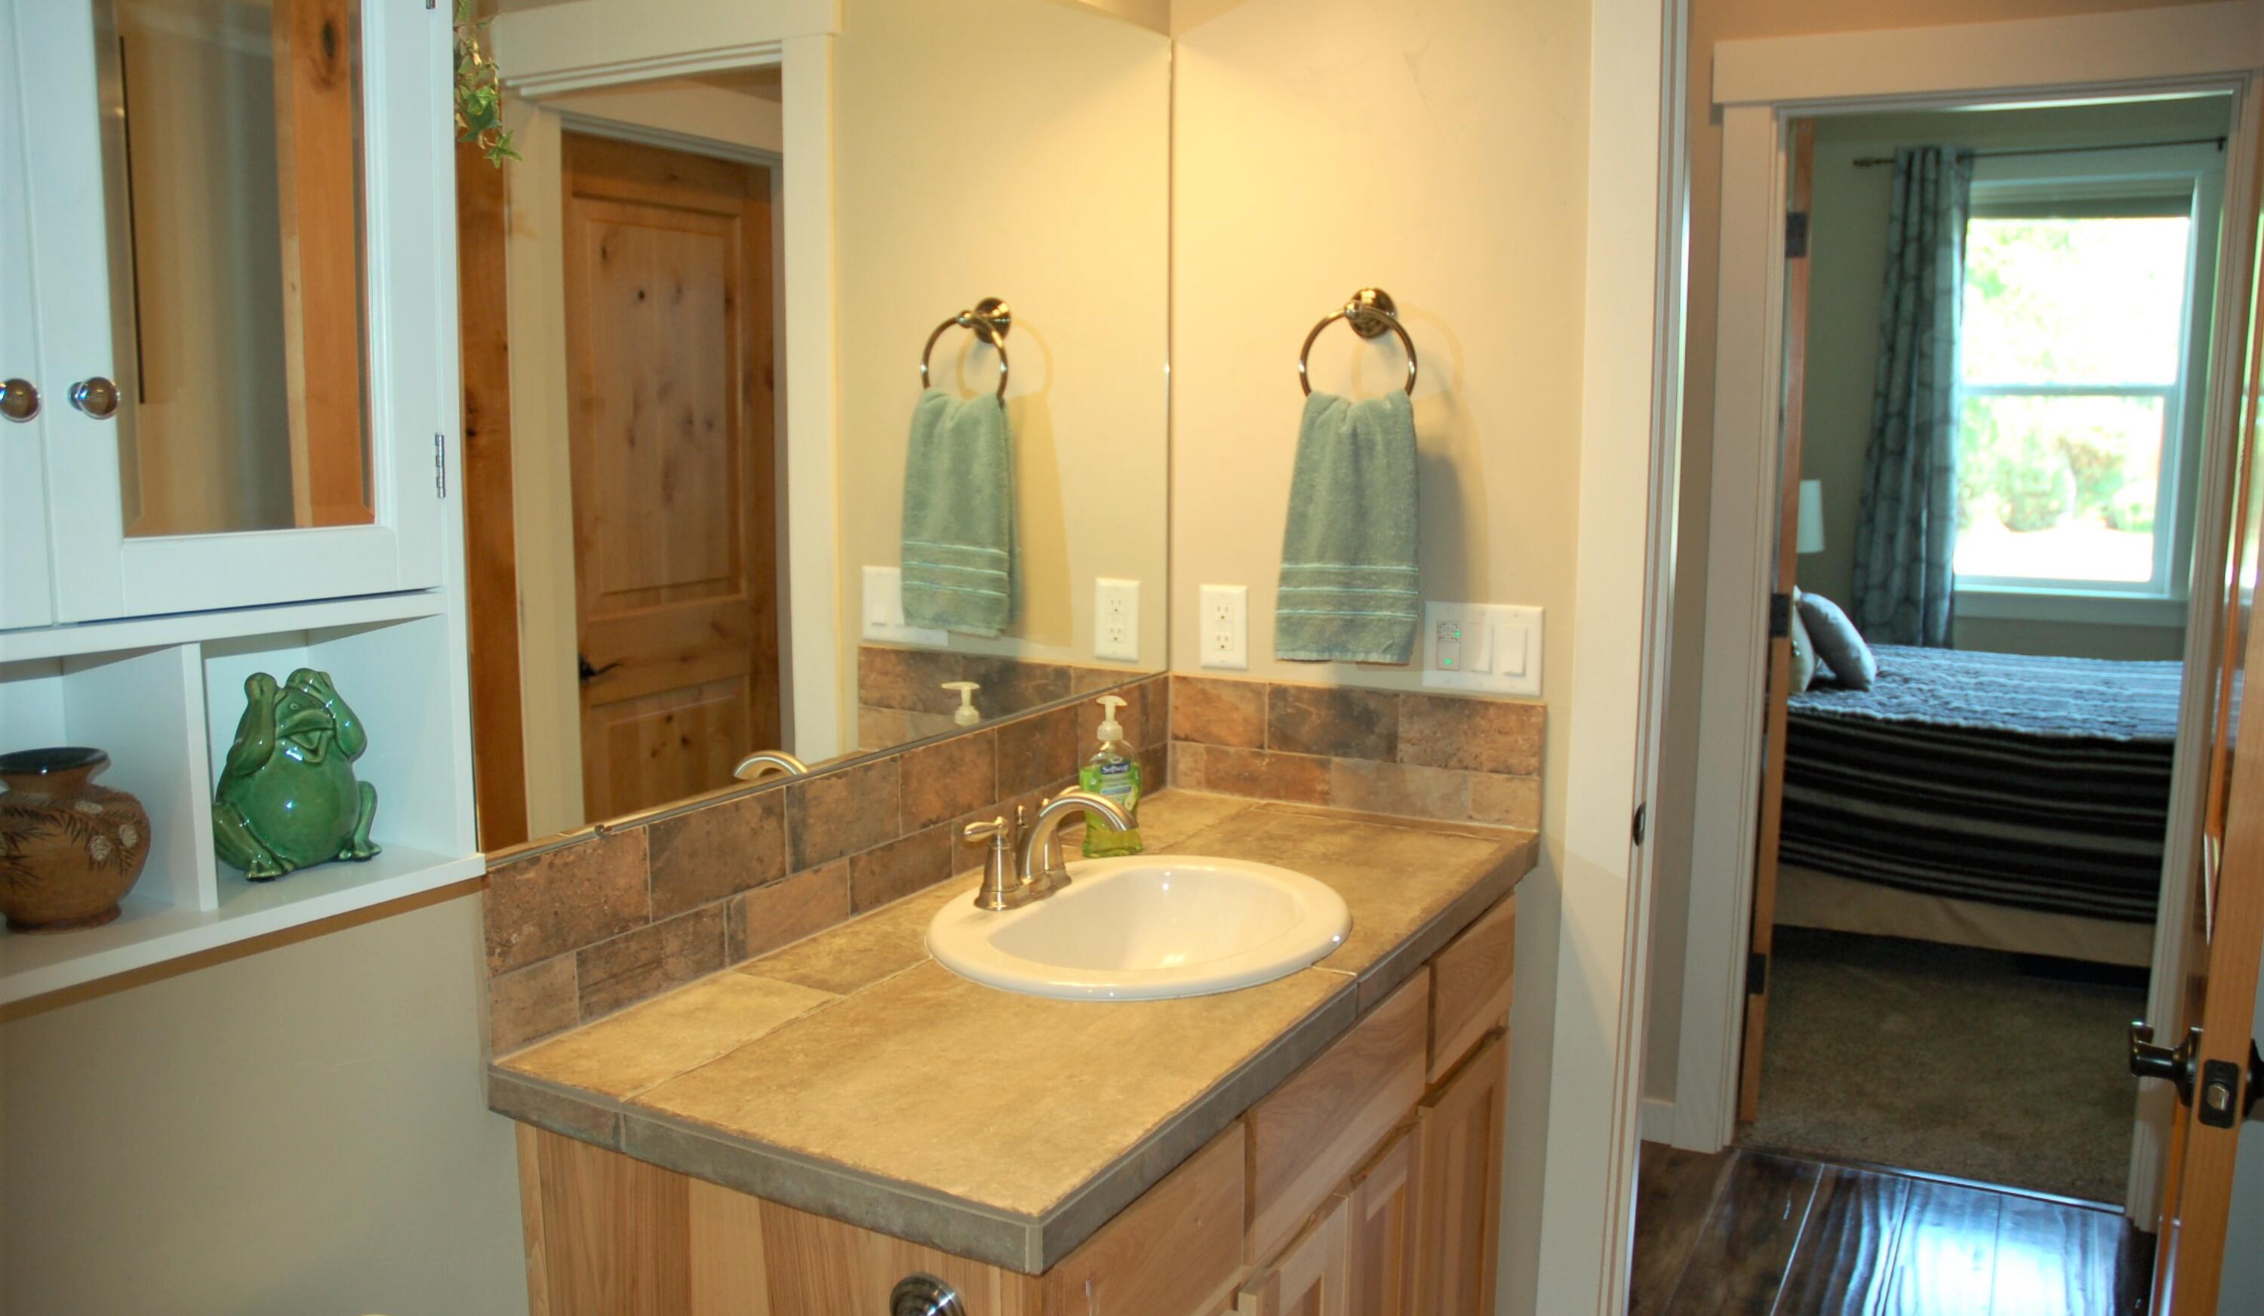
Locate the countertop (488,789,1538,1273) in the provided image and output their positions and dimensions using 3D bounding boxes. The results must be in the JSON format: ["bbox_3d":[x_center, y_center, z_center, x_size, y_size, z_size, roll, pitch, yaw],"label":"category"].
[{"bbox_3d":[-0.005,0.314,1.875,0.567,0.041,1.265,5,10,29],"label":"countertop"}]

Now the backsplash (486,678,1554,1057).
[{"bbox_3d":[-0.004,0.207,1.859,0.567,0.174,1.265,5,10,29],"label":"backsplash"}]

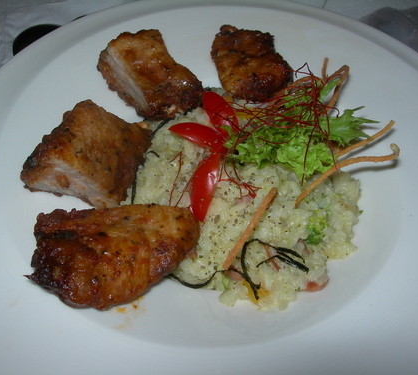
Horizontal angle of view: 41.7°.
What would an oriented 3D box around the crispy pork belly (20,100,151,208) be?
[{"bbox_3d":[-0.061,-0.018,0.284,0.047,0.020,0.051,22,54,13],"label":"crispy pork belly"}]

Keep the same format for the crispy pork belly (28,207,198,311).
[{"bbox_3d":[-0.041,0.029,0.249,0.074,0.020,0.044,-5,53,-7],"label":"crispy pork belly"}]

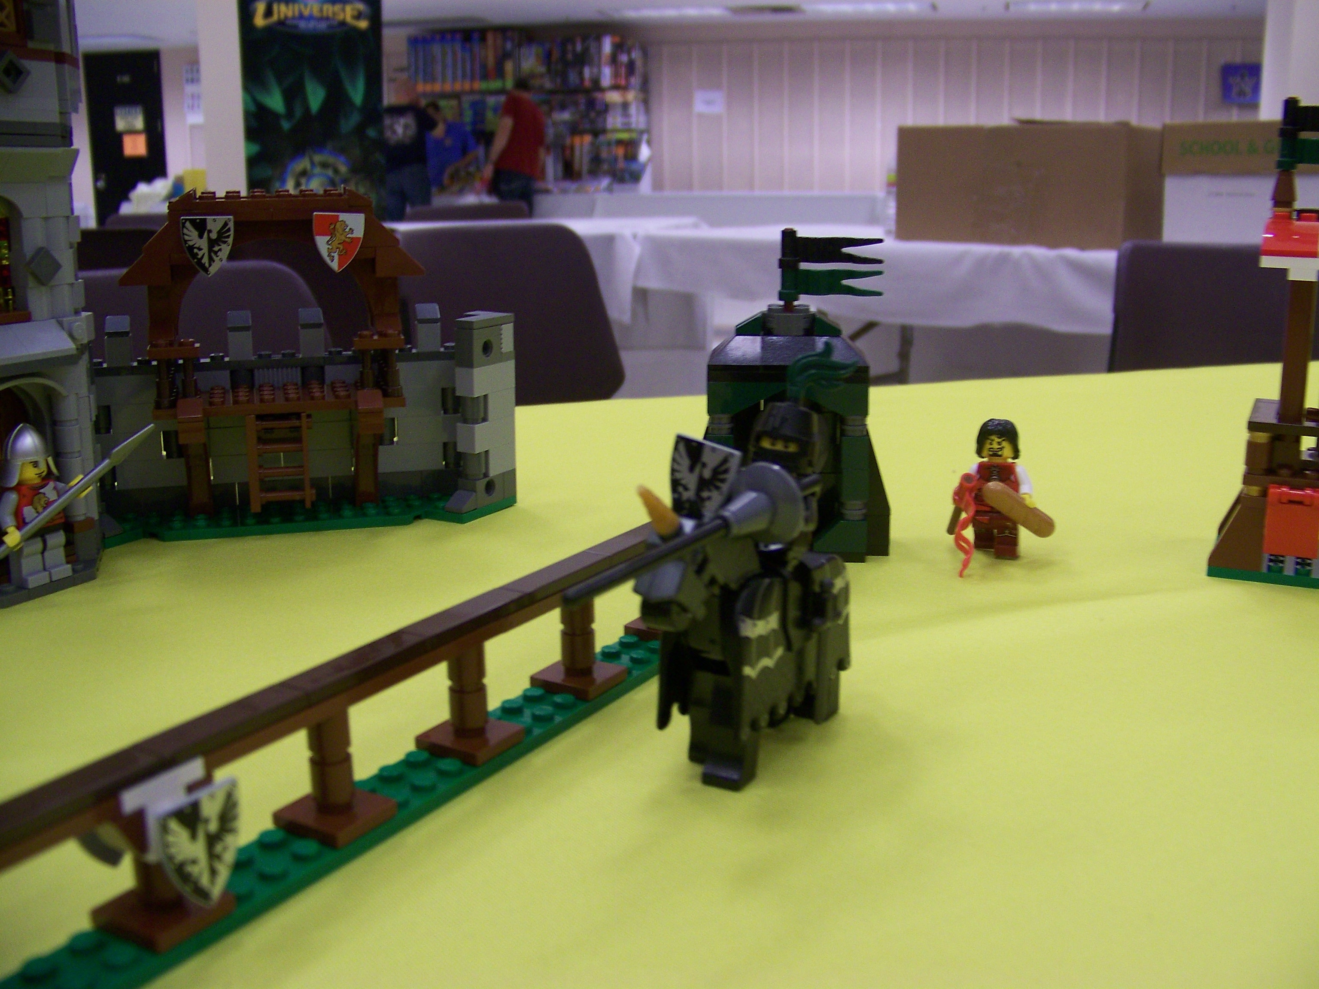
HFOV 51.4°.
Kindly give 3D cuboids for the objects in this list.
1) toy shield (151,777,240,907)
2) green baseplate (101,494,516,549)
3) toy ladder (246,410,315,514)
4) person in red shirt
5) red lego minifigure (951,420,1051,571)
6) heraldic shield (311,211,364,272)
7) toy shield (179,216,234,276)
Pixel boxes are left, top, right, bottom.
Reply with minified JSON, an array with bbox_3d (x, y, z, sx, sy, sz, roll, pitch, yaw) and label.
[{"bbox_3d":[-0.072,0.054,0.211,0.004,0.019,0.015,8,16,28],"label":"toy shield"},{"bbox_3d":[-0.125,0.007,0.464,0.157,0.005,0.042,-4,14,-17],"label":"green baseplate"},{"bbox_3d":[-0.126,-0.011,0.455,0.021,0.033,0.008,-4,14,-17],"label":"toy ladder"},{"bbox_3d":[-1.184,-2.598,11.140,0.520,1.680,0.450,-9,17,-34],"label":"person in red shirt"},{"bbox_3d":[0.107,0.000,0.428,0.032,0.043,0.024,5,15,18],"label":"red lego minifigure"},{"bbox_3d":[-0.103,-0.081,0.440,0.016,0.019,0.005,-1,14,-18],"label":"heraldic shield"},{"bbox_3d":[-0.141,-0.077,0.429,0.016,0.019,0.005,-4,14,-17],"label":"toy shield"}]

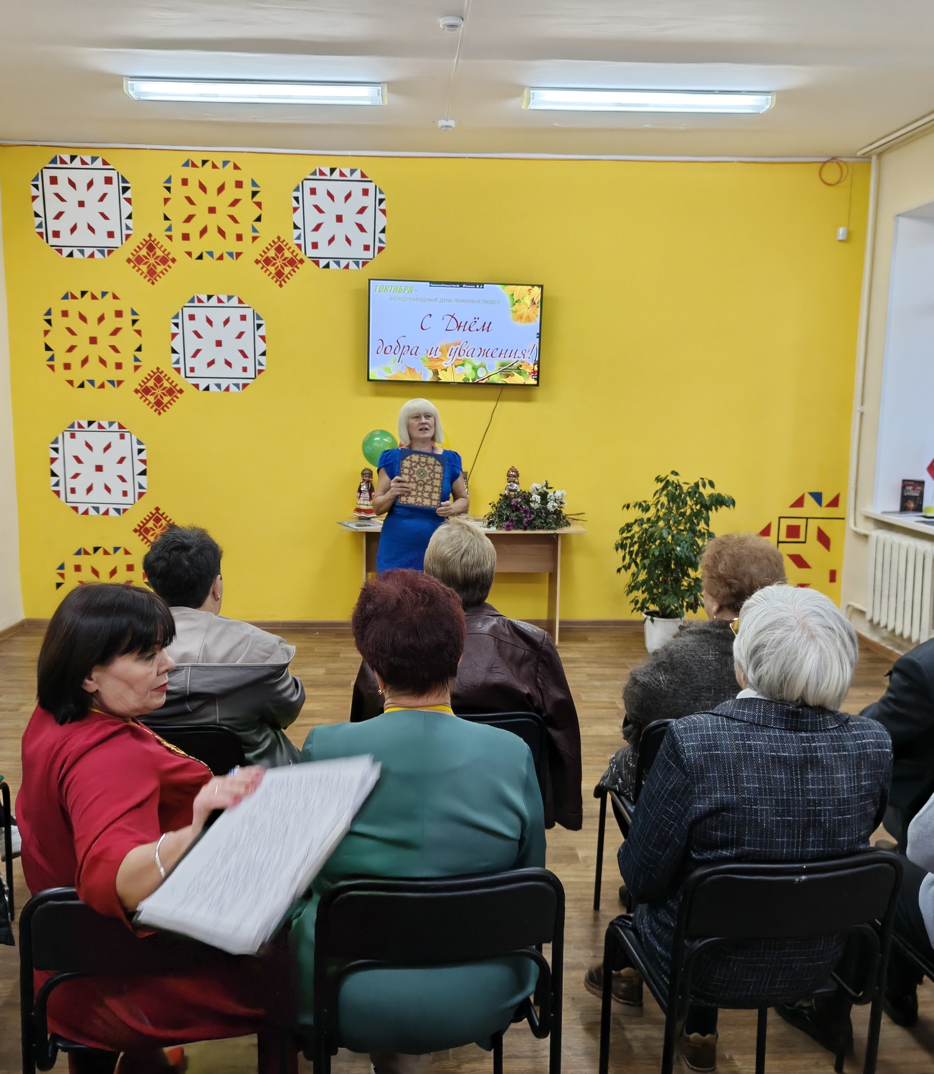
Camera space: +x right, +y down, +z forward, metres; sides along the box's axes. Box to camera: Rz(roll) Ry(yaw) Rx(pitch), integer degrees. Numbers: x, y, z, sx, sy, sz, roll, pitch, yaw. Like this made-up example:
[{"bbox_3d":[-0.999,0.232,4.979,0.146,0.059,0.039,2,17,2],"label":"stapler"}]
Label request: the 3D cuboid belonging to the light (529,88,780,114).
[{"bbox_3d":[0.920,-2.242,4.907,1.290,0.070,0.190,0,8,-2],"label":"light"}]

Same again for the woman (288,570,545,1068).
[{"bbox_3d":[-0.096,0.692,1.938,0.520,1.310,0.740,0,8,-4],"label":"woman"}]

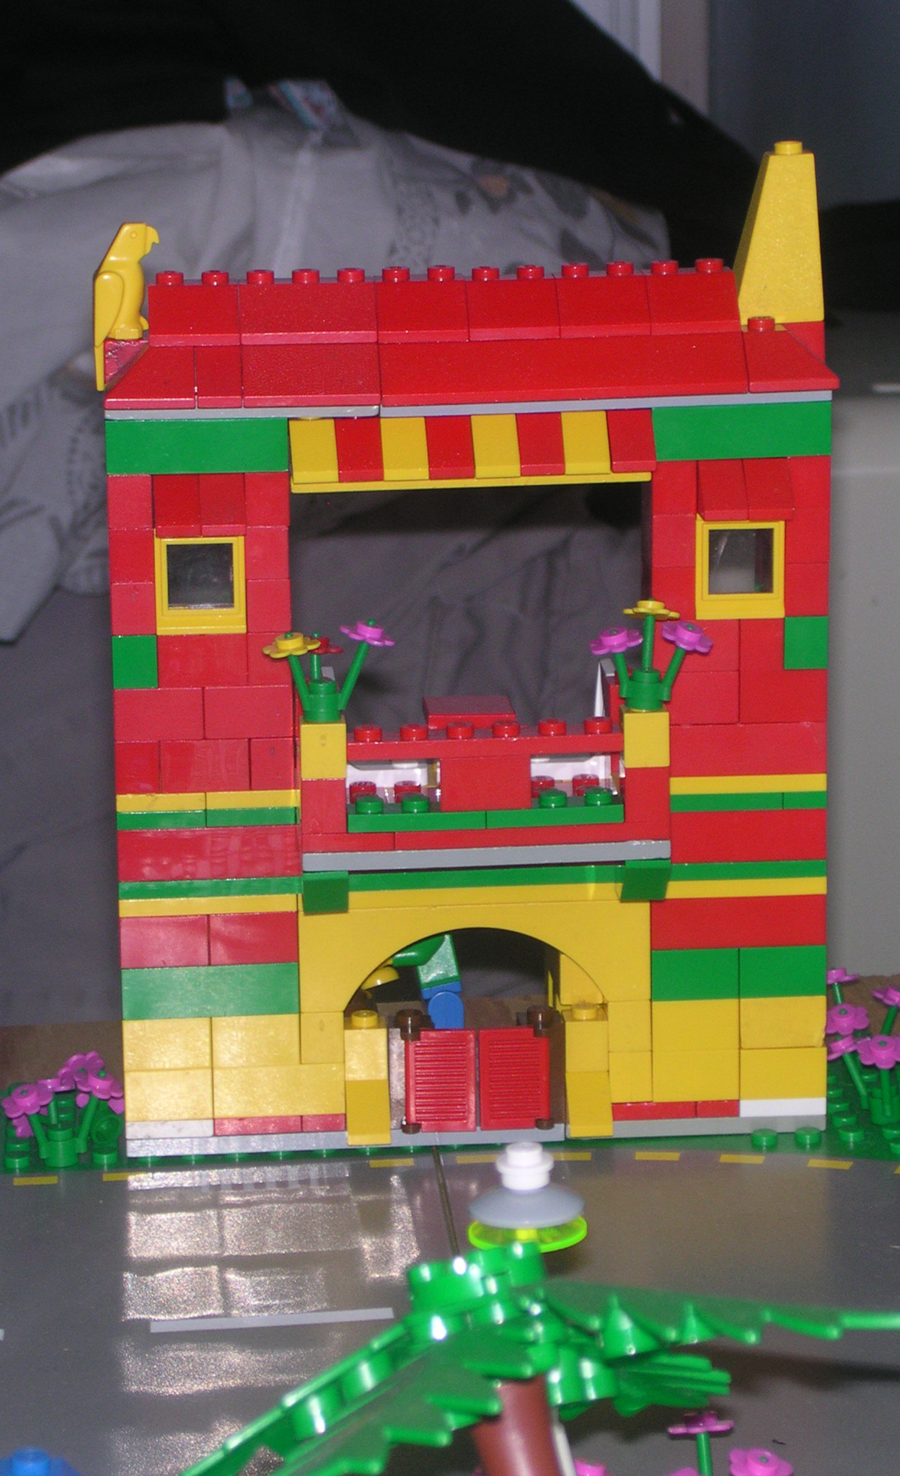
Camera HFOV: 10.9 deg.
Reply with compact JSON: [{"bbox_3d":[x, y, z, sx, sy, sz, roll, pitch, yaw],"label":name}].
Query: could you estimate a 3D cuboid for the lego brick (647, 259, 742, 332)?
[{"bbox_3d":[0.042,-0.078,0.844,0.016,0.011,0.016,-2,12,-5],"label":"lego brick"}]

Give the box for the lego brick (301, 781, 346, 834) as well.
[{"bbox_3d":[-0.022,0.011,0.825,0.008,0.010,0.008,-2,12,-5],"label":"lego brick"}]

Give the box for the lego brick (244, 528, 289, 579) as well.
[{"bbox_3d":[-0.032,-0.034,0.843,0.008,0.010,0.010,-2,12,-5],"label":"lego brick"}]

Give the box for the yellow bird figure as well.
[{"bbox_3d":[-0.057,-0.077,0.839,0.012,0.029,0.008,-2,12,-5],"label":"yellow bird figure"}]

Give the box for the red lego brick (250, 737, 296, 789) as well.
[{"bbox_3d":[-0.032,0.003,0.850,0.008,0.010,0.011,-2,12,-4],"label":"red lego brick"}]

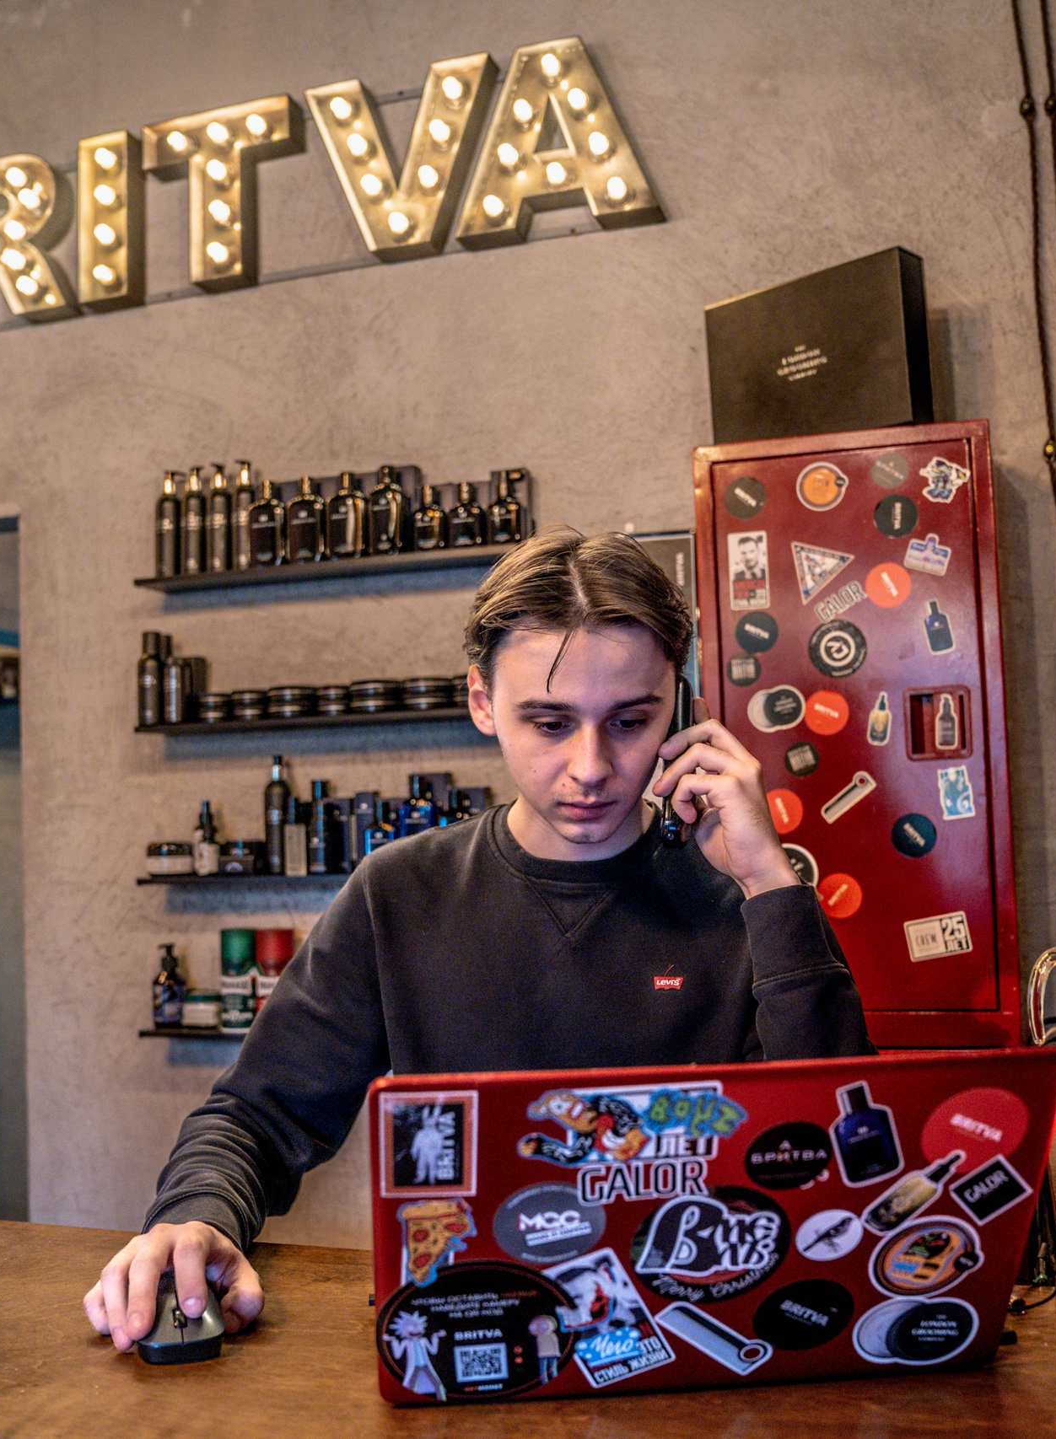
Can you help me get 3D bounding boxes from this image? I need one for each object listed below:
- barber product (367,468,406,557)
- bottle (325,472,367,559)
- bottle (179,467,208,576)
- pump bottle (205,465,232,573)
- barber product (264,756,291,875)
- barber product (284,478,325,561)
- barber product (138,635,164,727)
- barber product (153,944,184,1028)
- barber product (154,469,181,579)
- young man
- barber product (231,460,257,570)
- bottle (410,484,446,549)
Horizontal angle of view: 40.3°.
[{"bbox_3d":[-0.232,-0.345,2.384,0.060,0.148,0.034,-3,-4,19],"label":"barber product"},{"bbox_3d":[-0.303,-0.339,2.409,0.060,0.145,0.034,-3,-4,18],"label":"bottle"},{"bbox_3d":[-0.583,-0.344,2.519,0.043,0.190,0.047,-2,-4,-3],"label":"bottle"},{"bbox_3d":[-0.537,-0.346,2.503,0.043,0.191,0.047,-3,-4,12],"label":"pump bottle"},{"bbox_3d":[-0.423,0.162,2.434,0.043,0.201,0.046,-2,-4,6],"label":"barber product"},{"bbox_3d":[-0.377,-0.335,2.435,0.060,0.148,0.034,-3,-4,16],"label":"barber product"},{"bbox_3d":[-0.662,-0.068,2.531,0.041,0.166,0.041,-2,-4,6],"label":"barber product"},{"bbox_3d":[-0.619,0.462,2.485,0.052,0.144,0.056,-3,-4,18],"label":"barber product"},{"bbox_3d":[-0.632,-0.342,2.536,0.043,0.189,0.047,-2,-4,0],"label":"barber product"},{"bbox_3d":[0.021,0.678,1.197,0.600,1.670,0.540,-2,-4,5],"label":"young man"},{"bbox_3d":[-0.489,-0.349,2.486,0.043,0.192,0.047,-3,-4,12],"label":"barber product"},{"bbox_3d":[-0.159,-0.330,2.358,0.047,0.108,0.030,-3,-4,16],"label":"bottle"}]

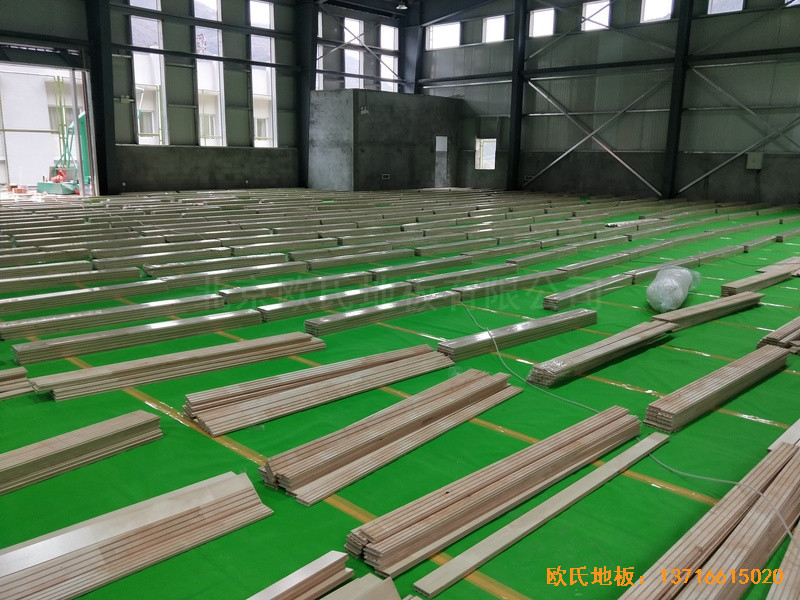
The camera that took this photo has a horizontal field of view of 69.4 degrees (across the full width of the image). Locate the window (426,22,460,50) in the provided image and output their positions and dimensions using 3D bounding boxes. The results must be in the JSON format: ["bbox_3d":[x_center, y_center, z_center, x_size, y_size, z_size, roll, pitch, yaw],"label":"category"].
[{"bbox_3d":[1.769,-10.812,23.746,1.677,0.863,0.120,15,20,42],"label":"window"}]

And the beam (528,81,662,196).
[{"bbox_3d":[6.530,-5.642,19.732,5.241,3.818,0.150,15,20,42],"label":"beam"}]

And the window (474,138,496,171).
[{"bbox_3d":[3.442,-5.875,23.314,0.920,1.234,0.120,15,20,42],"label":"window"}]

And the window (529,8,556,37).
[{"bbox_3d":[5.089,-9.916,20.672,0.994,0.779,0.120,15,20,42],"label":"window"}]

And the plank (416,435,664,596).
[{"bbox_3d":[0.759,0.883,2.592,1.802,0.020,0.068,-11,19,-40],"label":"plank"}]

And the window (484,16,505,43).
[{"bbox_3d":[3.599,-10.313,22.052,0.968,0.784,0.120,15,20,42],"label":"window"}]

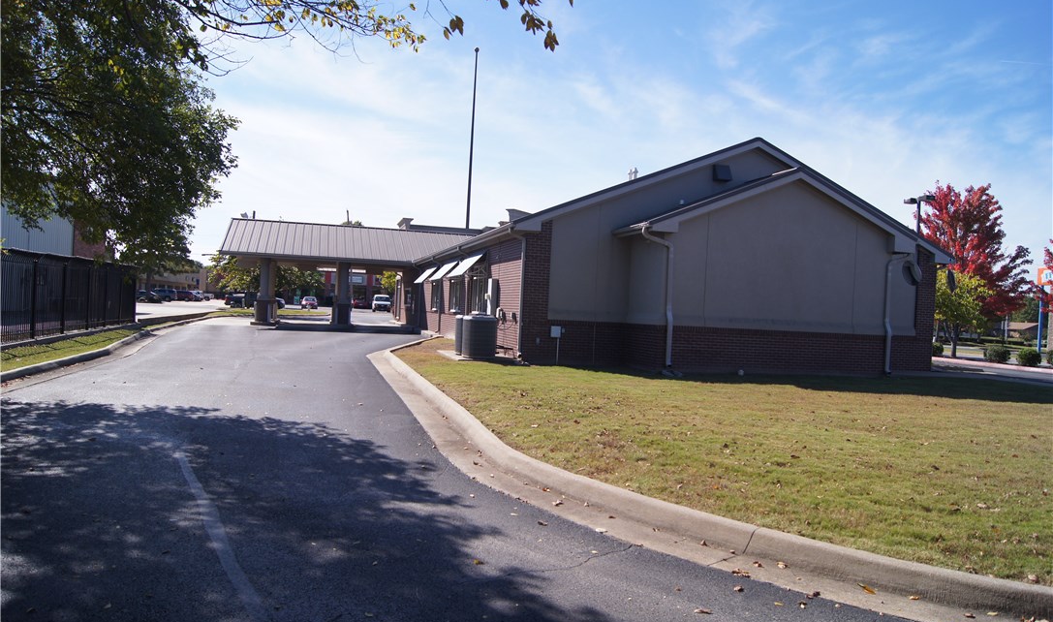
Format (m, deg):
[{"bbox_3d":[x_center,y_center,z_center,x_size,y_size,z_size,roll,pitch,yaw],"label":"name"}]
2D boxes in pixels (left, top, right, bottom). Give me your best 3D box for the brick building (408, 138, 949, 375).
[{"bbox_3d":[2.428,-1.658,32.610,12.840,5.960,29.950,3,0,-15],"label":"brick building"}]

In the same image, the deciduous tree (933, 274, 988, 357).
[{"bbox_3d":[18.976,0.188,35.000,3.300,3.950,3.300,3,0,-15],"label":"deciduous tree"}]

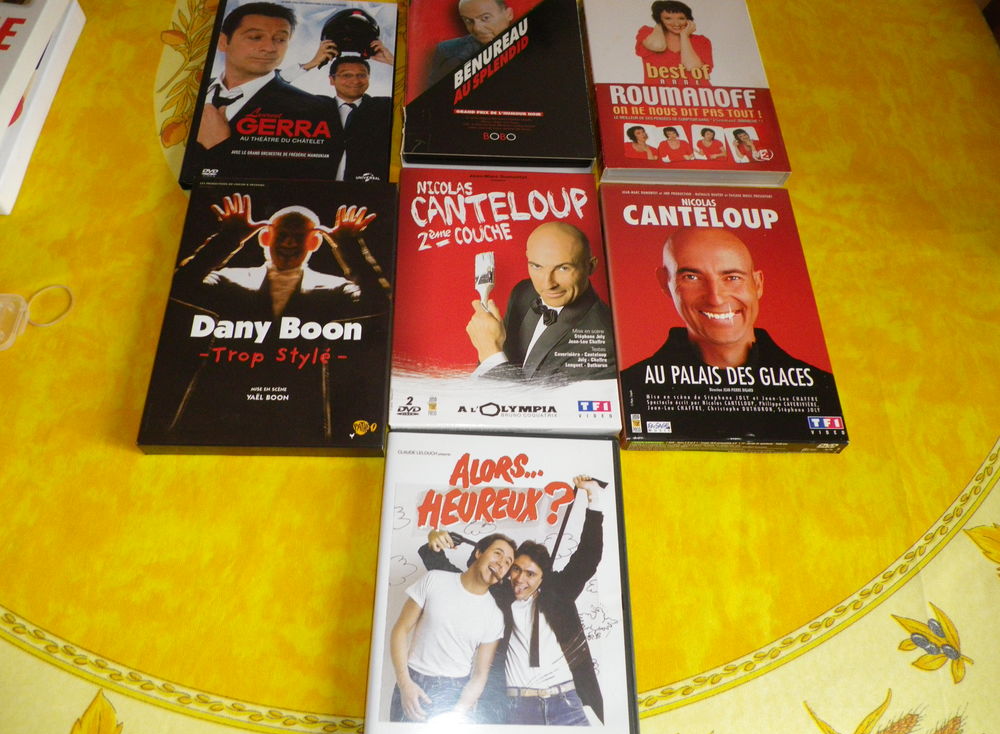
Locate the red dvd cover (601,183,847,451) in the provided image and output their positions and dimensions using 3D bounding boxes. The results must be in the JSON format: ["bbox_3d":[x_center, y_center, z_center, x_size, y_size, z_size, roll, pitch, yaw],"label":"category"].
[{"bbox_3d":[0.139,-0.038,0.530,0.136,0.015,0.193,1,61,-4],"label":"red dvd cover"}]

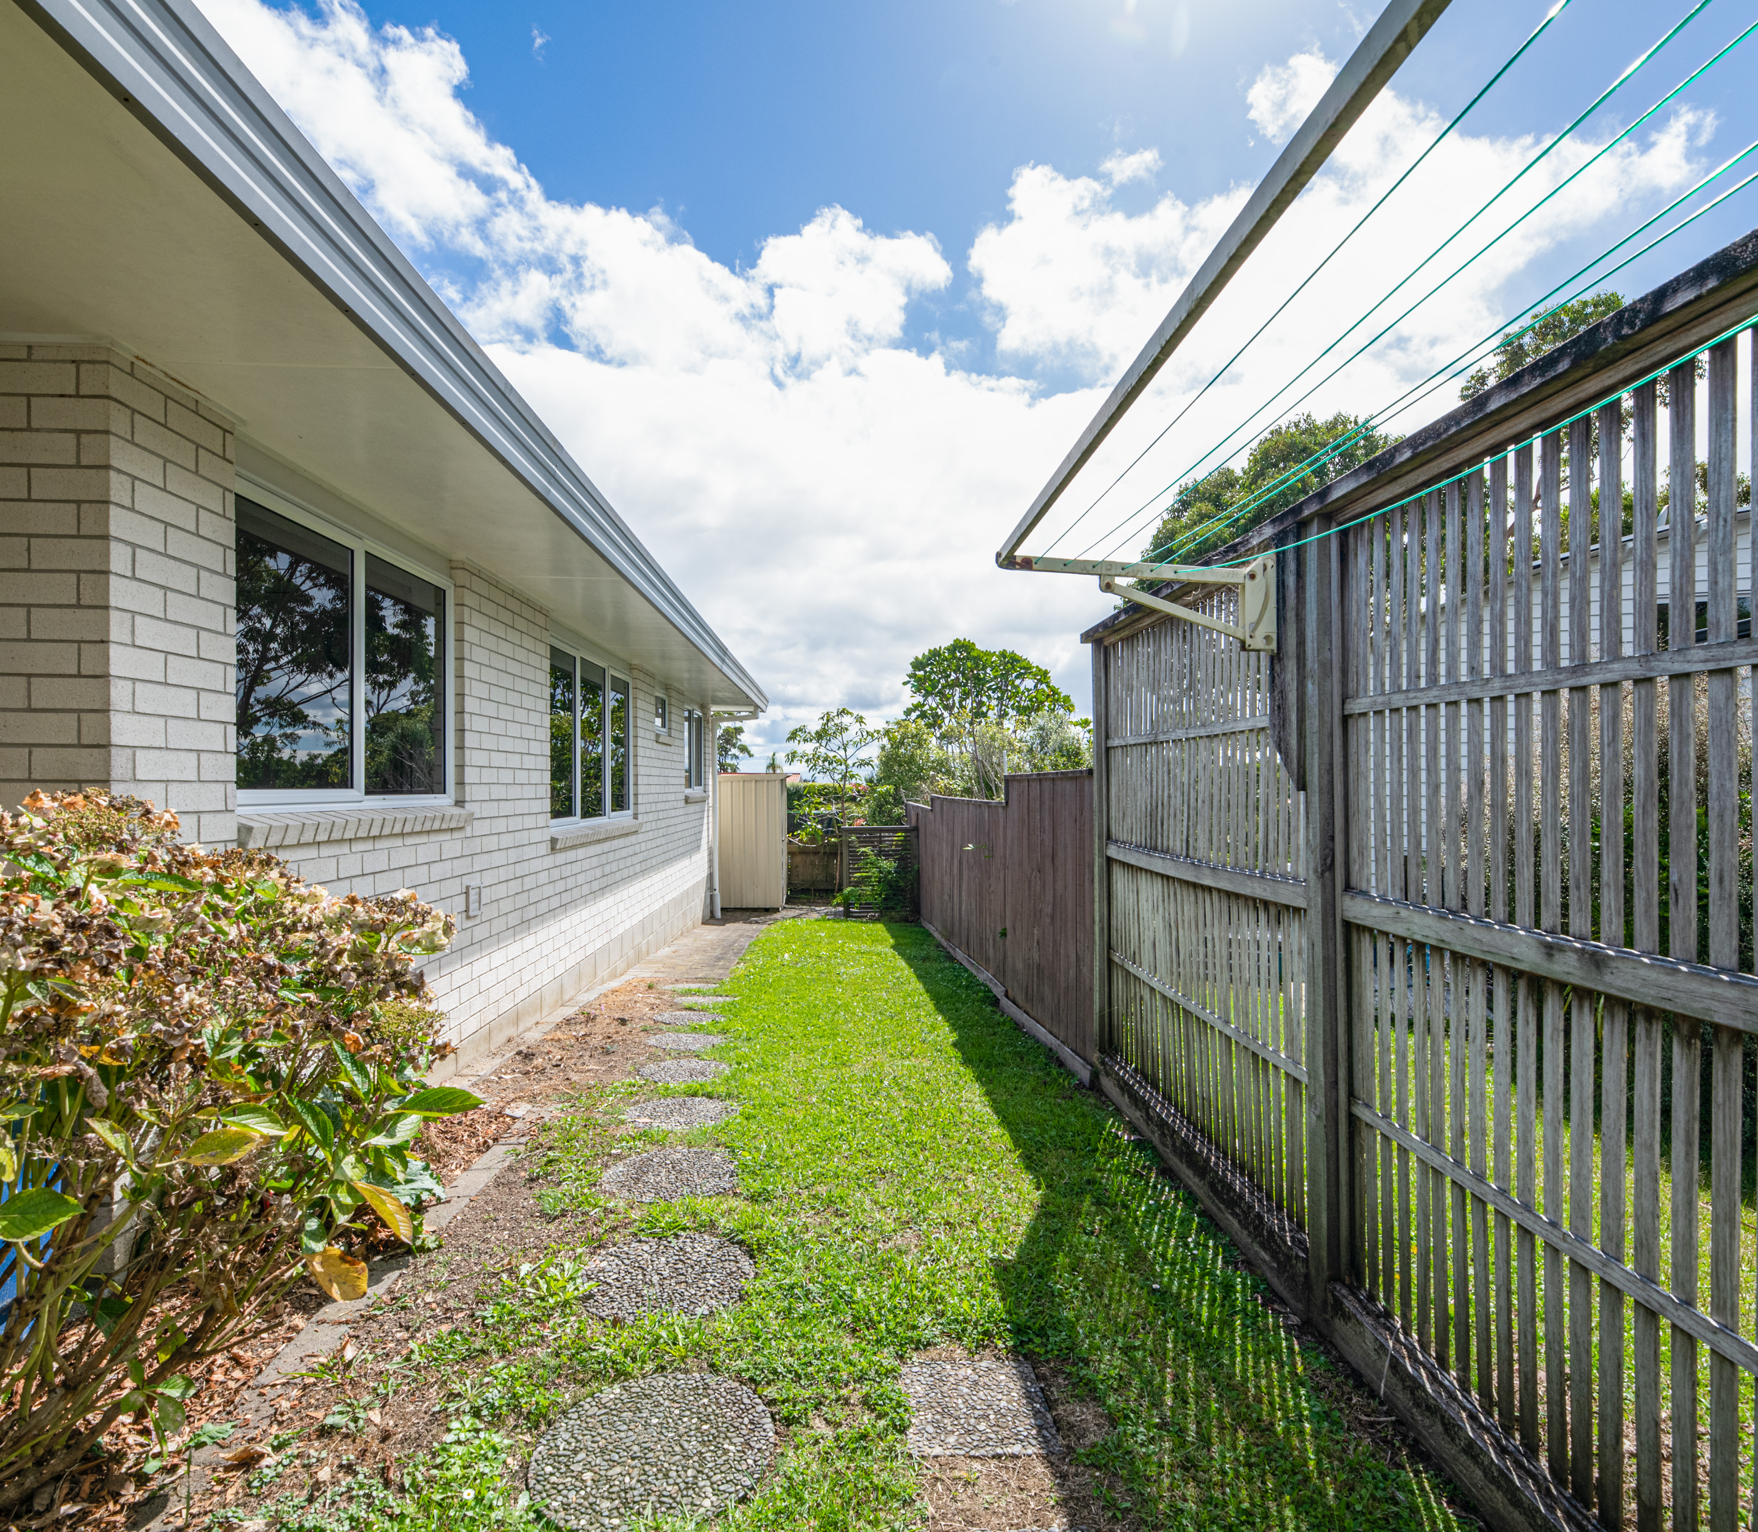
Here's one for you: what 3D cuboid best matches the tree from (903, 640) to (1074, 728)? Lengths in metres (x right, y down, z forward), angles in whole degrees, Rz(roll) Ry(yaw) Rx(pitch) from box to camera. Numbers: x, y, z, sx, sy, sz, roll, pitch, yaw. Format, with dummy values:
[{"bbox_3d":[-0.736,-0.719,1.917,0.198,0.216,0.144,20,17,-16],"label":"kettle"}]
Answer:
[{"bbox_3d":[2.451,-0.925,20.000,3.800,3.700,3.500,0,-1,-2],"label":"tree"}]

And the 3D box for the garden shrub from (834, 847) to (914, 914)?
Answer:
[{"bbox_3d":[-0.035,1.540,11.900,1.050,0.950,0.850,0,-1,0],"label":"garden shrub"}]

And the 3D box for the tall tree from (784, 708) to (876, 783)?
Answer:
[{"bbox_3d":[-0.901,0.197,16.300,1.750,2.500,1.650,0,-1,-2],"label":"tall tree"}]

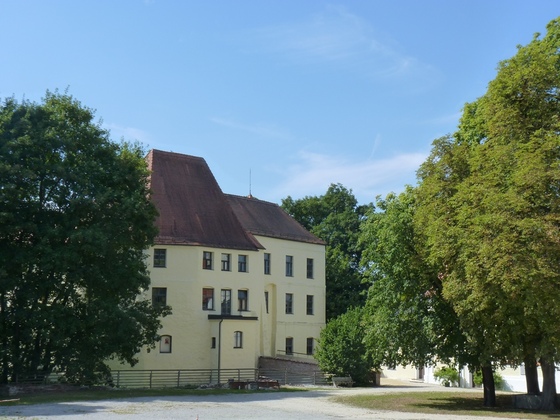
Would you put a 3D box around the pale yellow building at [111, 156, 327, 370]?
[{"bbox_3d":[-6.543,5.380,75.273,12.000,19.700,20.500,-8,-12,43],"label":"pale yellow building"}]

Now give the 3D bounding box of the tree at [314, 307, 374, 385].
[{"bbox_3d":[4.904,10.356,65.183,4.621,6.006,4.600,0,-9,0],"label":"tree"}]

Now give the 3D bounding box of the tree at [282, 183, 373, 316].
[{"bbox_3d":[5.445,7.411,91.963,11.000,20.261,10.500,0,-9,0],"label":"tree"}]

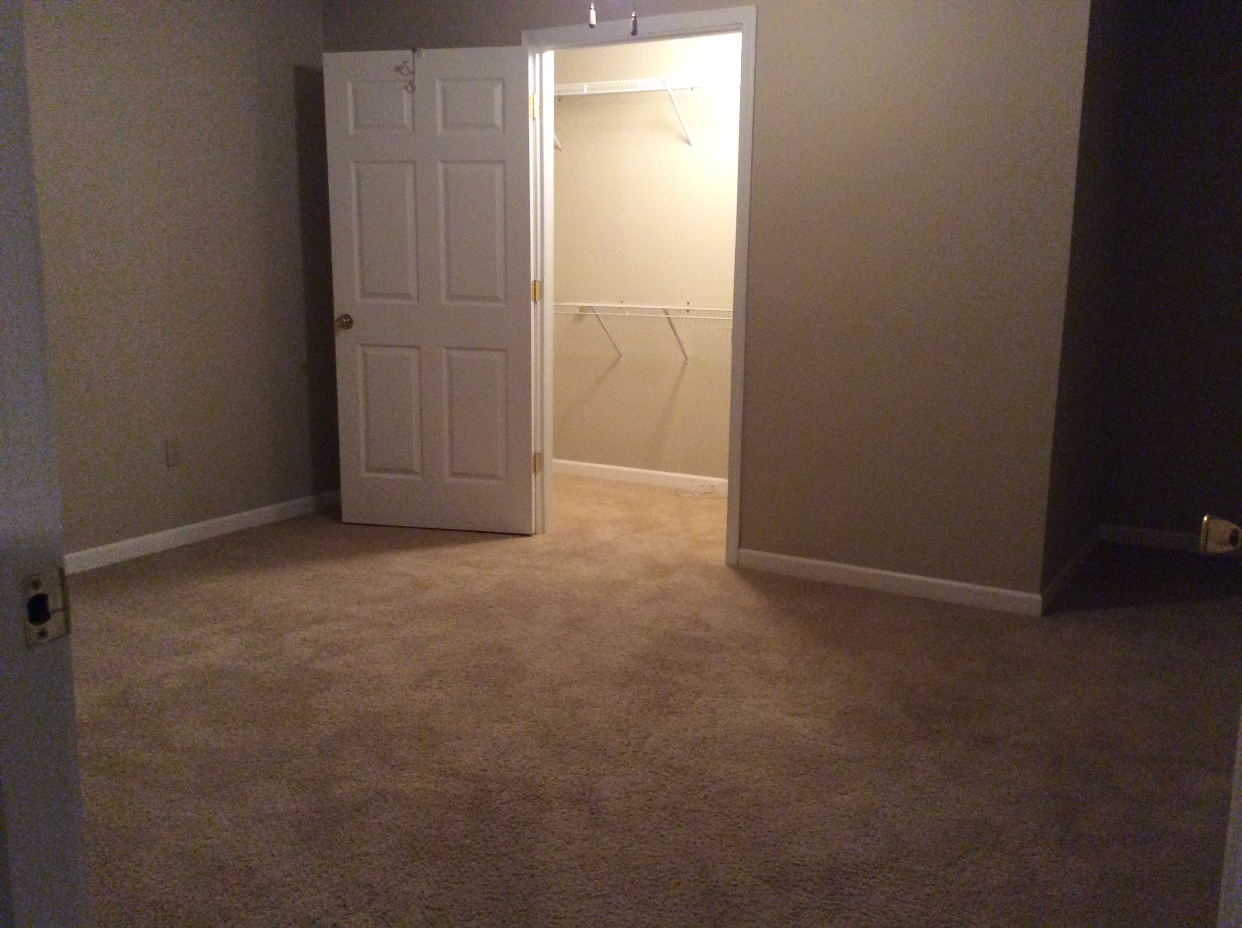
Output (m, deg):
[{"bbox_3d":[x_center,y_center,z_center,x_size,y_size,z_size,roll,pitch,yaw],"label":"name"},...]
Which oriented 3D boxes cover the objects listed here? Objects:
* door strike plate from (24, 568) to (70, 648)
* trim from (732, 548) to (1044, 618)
[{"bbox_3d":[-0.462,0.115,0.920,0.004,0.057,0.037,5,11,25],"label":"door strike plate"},{"bbox_3d":[0.960,0.426,4.228,1.152,0.073,0.014,7,12,32],"label":"trim"}]

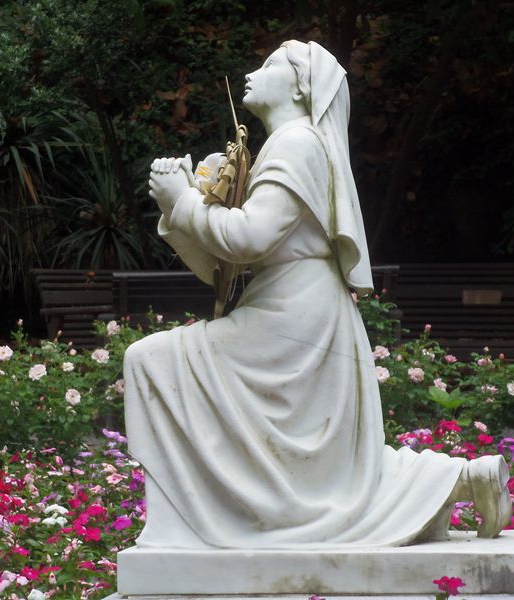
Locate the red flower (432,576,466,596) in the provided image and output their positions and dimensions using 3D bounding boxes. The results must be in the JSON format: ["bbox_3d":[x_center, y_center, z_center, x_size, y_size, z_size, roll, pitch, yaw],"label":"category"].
[{"bbox_3d":[0.422,0.629,7.100,0.070,0.045,0.050,-1,2,0],"label":"red flower"}]

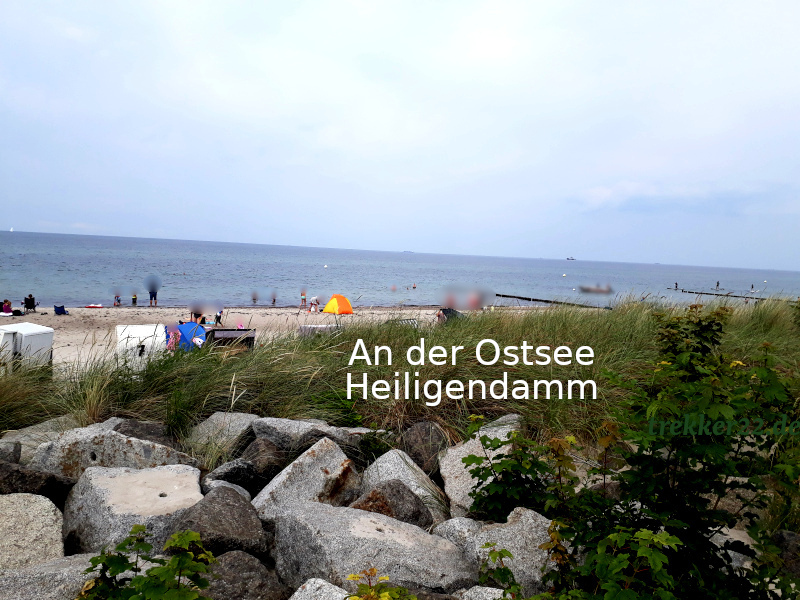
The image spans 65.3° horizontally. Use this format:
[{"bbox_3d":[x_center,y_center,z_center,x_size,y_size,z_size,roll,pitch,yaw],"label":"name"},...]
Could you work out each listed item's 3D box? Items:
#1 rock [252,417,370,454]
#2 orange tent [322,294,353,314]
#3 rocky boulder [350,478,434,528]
[{"bbox_3d":[-0.834,1.321,5.950,1.080,0.340,0.600,2,4,-5],"label":"rock"},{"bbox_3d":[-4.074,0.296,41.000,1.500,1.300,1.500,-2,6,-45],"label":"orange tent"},{"bbox_3d":[-0.064,1.570,4.700,0.600,0.380,0.500,3,4,0],"label":"rocky boulder"}]

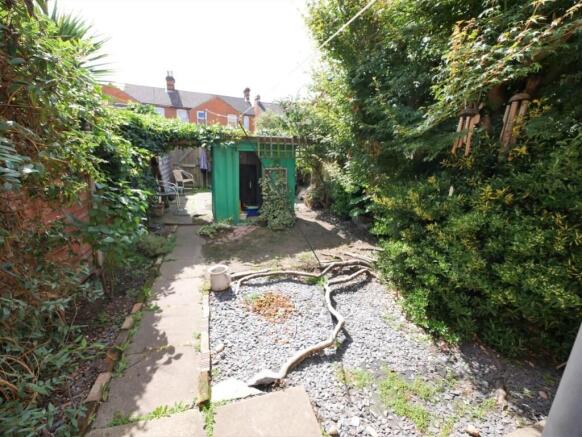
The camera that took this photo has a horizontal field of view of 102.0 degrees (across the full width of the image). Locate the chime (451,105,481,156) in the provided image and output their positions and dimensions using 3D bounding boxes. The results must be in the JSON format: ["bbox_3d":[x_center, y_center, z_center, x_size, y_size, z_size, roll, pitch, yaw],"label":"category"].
[{"bbox_3d":[1.709,-0.850,2.300,0.200,0.480,0.200,10,18,34],"label":"chime"}]

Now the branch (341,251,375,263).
[{"bbox_3d":[0.965,0.570,3.372,0.478,0.080,0.110,11,18,35],"label":"branch"}]

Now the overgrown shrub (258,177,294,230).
[{"bbox_3d":[-0.295,-0.380,5.017,0.720,1.100,0.480,0,15,0],"label":"overgrown shrub"}]

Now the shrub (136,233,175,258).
[{"bbox_3d":[-2.085,0.386,3.640,0.480,0.290,0.420,0,15,0],"label":"shrub"}]

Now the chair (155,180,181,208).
[{"bbox_3d":[-3.455,-0.710,6.547,0.580,0.740,0.570,-6,16,-22],"label":"chair"}]

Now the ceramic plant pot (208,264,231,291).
[{"bbox_3d":[-0.834,0.677,2.699,0.225,0.215,0.225,0,15,0],"label":"ceramic plant pot"}]

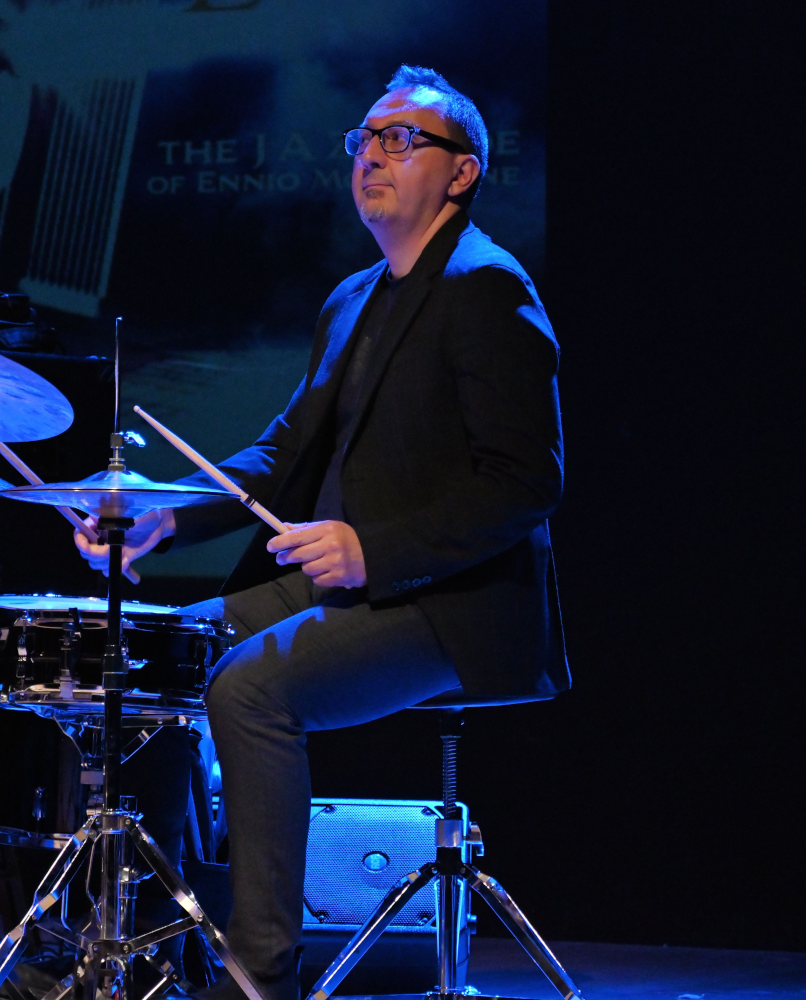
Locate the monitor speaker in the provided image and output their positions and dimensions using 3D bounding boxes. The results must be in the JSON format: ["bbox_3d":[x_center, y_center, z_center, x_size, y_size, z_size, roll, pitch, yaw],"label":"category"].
[{"bbox_3d":[-0.043,0.640,7.120,0.305,0.305,0.350,1,-2,3],"label":"monitor speaker"}]

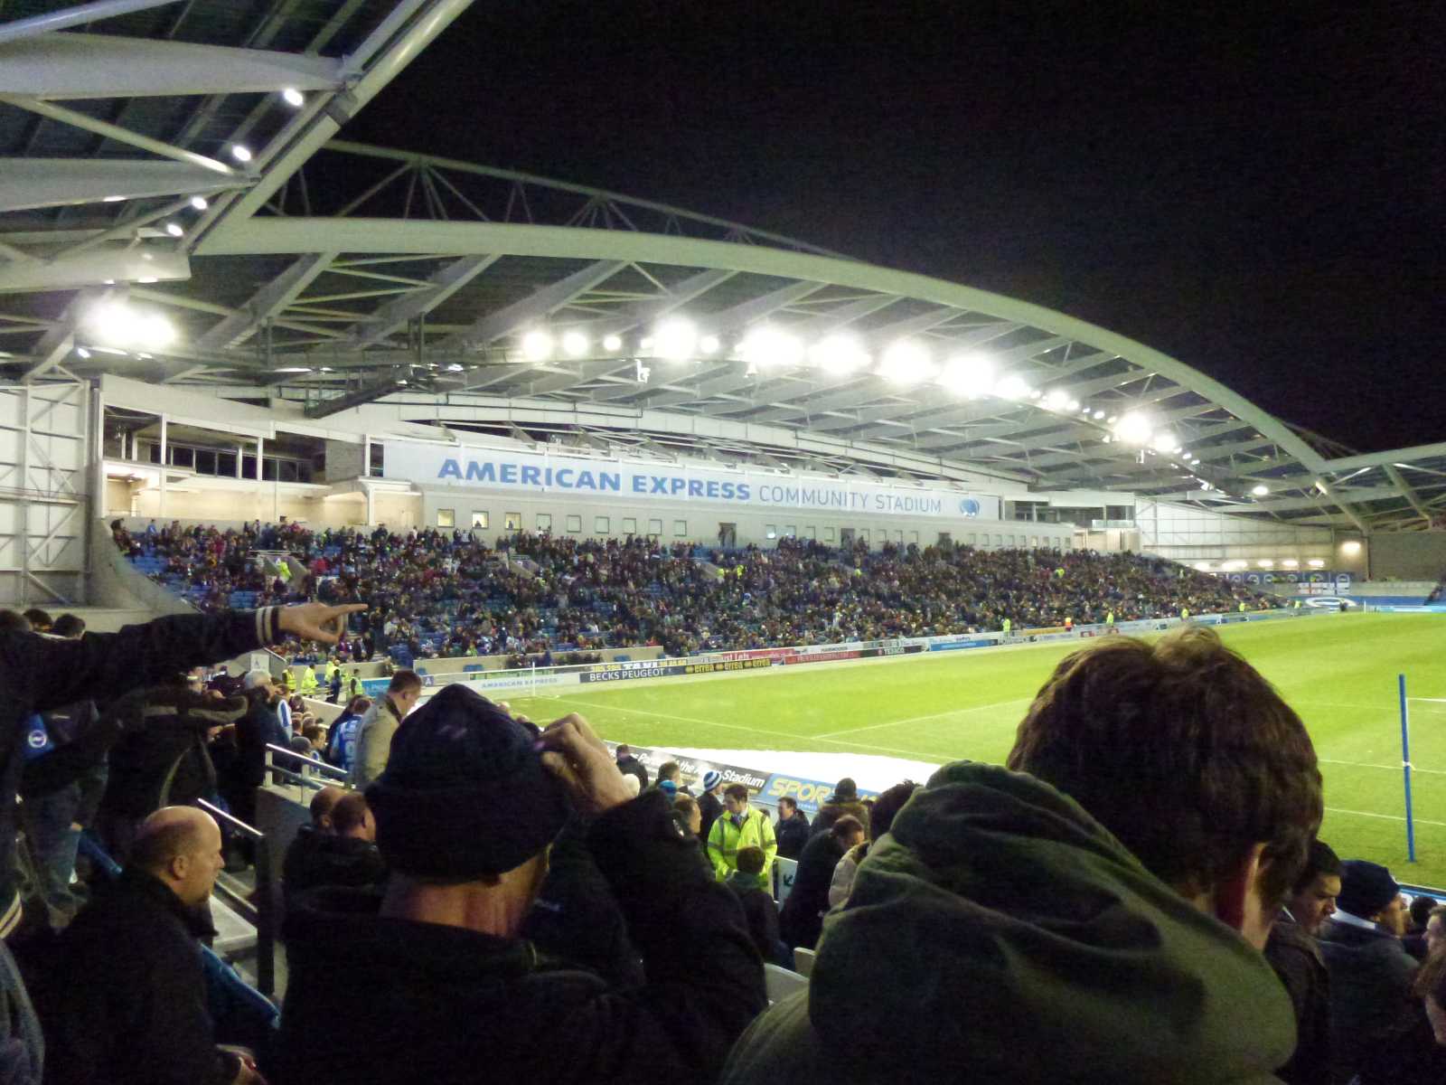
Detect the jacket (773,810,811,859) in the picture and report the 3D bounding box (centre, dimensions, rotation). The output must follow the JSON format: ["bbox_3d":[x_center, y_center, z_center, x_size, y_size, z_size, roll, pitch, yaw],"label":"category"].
[{"bbox_3d":[0.741,3.177,10.700,0.340,0.660,0.480,1,-2,-41],"label":"jacket"}]

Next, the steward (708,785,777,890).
[{"bbox_3d":[0.180,3.055,8.979,0.600,1.780,0.380,0,-1,13],"label":"steward"}]

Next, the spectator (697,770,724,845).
[{"bbox_3d":[-0.119,3.197,10.279,0.360,1.740,0.480,1,-2,-41],"label":"spectator"}]

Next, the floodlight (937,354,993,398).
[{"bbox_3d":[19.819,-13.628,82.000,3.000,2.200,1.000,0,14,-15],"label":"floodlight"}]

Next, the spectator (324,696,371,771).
[{"bbox_3d":[-3.566,2.352,9.679,0.480,1.720,0.360,-1,-2,30],"label":"spectator"}]

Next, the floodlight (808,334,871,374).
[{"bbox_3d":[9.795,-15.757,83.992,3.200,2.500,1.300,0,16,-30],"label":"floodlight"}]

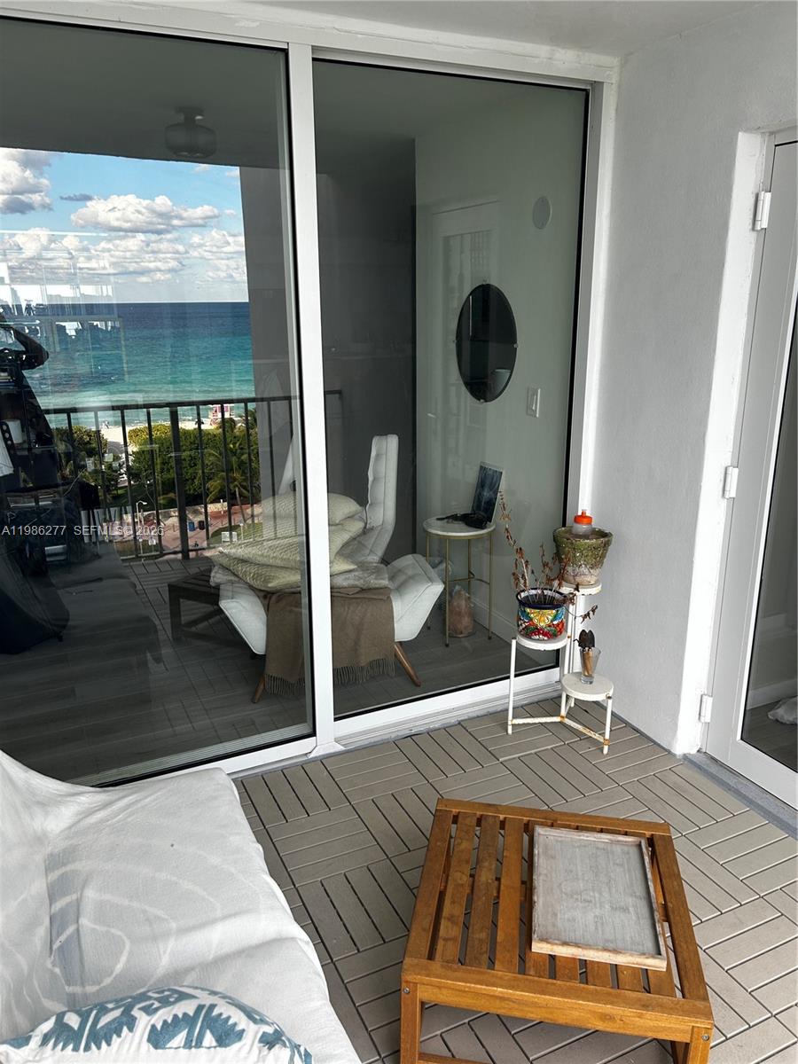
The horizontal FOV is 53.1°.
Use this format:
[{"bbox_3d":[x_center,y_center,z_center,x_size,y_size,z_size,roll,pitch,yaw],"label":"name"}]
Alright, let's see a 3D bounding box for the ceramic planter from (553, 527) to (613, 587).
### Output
[{"bbox_3d":[0.705,0.098,3.110,0.223,0.183,0.223,0,17,0],"label":"ceramic planter"}]

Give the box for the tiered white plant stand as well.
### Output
[{"bbox_3d":[0.668,0.495,3.153,0.390,0.611,0.378,6,18,22],"label":"tiered white plant stand"}]

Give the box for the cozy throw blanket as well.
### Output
[{"bbox_3d":[-0.319,0.426,3.501,0.554,0.433,0.282,-4,17,-11],"label":"cozy throw blanket"}]

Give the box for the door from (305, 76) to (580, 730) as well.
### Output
[{"bbox_3d":[0.215,-0.419,2.983,1.080,2.310,0.080,-8,18,-24],"label":"door"}]

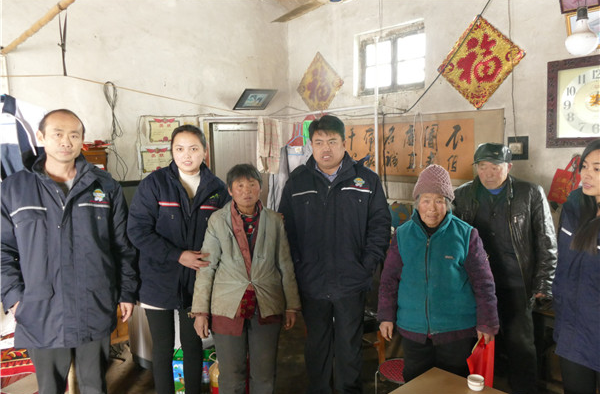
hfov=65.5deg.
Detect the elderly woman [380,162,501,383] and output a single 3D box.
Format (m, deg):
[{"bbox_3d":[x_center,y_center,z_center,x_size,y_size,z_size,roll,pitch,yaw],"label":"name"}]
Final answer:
[{"bbox_3d":[0.630,0.575,2.140,0.540,1.440,0.340,2,4,26],"label":"elderly woman"}]

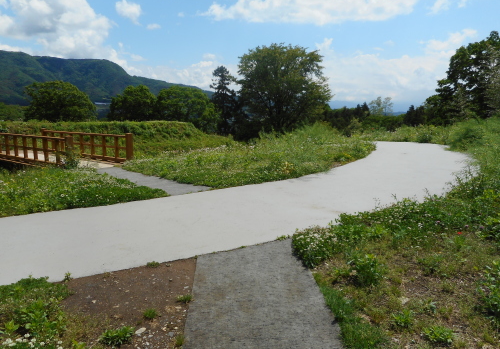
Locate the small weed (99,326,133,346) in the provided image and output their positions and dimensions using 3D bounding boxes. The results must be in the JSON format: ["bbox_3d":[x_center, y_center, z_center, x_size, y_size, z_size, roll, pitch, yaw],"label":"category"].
[{"bbox_3d":[-0.936,1.122,2.533,0.253,0.081,0.215,0,9,0],"label":"small weed"}]

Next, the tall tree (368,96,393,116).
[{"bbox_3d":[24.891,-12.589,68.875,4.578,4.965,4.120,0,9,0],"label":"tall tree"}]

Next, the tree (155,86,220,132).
[{"bbox_3d":[-7.841,-8.029,45.300,8.280,6.274,7.866,0,9,0],"label":"tree"}]

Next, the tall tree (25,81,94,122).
[{"bbox_3d":[-25.795,-9.256,49.154,9.801,6.819,9.311,0,9,0],"label":"tall tree"}]

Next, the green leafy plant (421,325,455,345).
[{"bbox_3d":[1.378,1.177,2.640,0.225,0.110,0.200,0,9,0],"label":"green leafy plant"}]

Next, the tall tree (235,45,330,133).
[{"bbox_3d":[3.731,-9.085,39.054,10.383,10.256,9.863,0,9,0],"label":"tall tree"}]

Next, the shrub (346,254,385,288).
[{"bbox_3d":[1.066,0.866,3.333,0.351,0.273,0.298,0,9,0],"label":"shrub"}]

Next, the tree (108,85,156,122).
[{"bbox_3d":[-15.692,-8.747,48.223,6.410,6.282,6.410,0,9,0],"label":"tree"}]

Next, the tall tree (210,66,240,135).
[{"bbox_3d":[-3.062,-9.122,45.124,3.749,9.034,3.749,0,9,0],"label":"tall tree"}]

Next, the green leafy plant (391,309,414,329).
[{"bbox_3d":[1.199,1.144,2.840,0.185,0.125,0.170,0,9,0],"label":"green leafy plant"}]

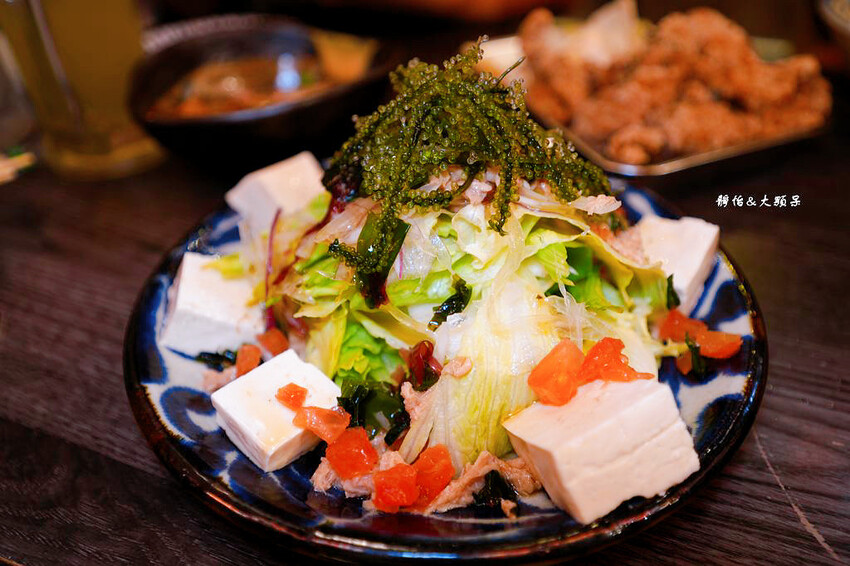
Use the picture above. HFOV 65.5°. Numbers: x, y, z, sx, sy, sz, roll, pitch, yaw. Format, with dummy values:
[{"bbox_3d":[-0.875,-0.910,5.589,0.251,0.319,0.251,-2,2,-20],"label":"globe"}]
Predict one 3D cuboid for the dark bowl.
[{"bbox_3d":[-0.094,-0.104,0.407,0.156,0.063,0.156,-1,37,1],"label":"dark bowl"}]

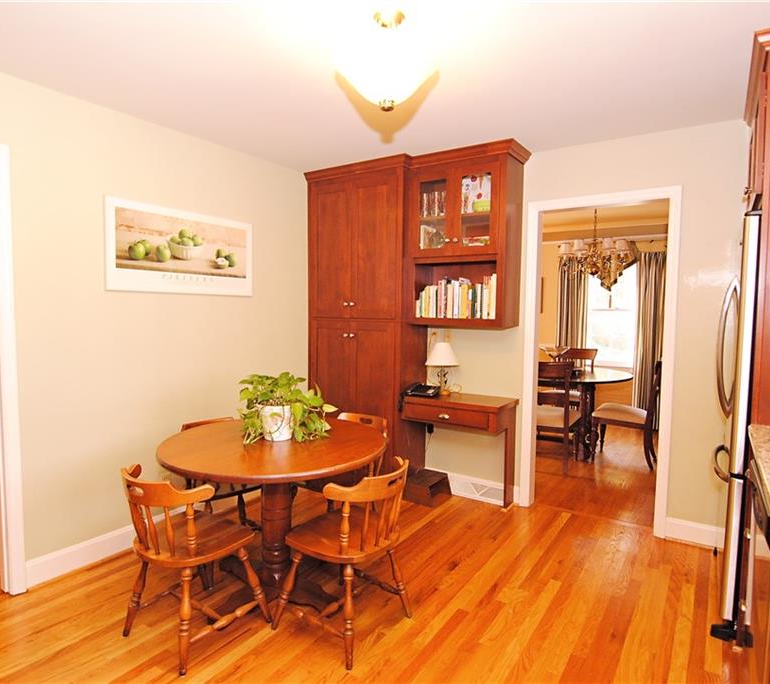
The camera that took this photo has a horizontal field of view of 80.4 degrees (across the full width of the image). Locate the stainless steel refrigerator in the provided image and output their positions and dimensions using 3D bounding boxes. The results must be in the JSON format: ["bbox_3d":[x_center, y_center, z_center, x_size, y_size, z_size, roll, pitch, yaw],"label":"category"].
[{"bbox_3d":[1.932,0.366,2.019,0.740,1.750,0.830,3,4,36],"label":"stainless steel refrigerator"}]

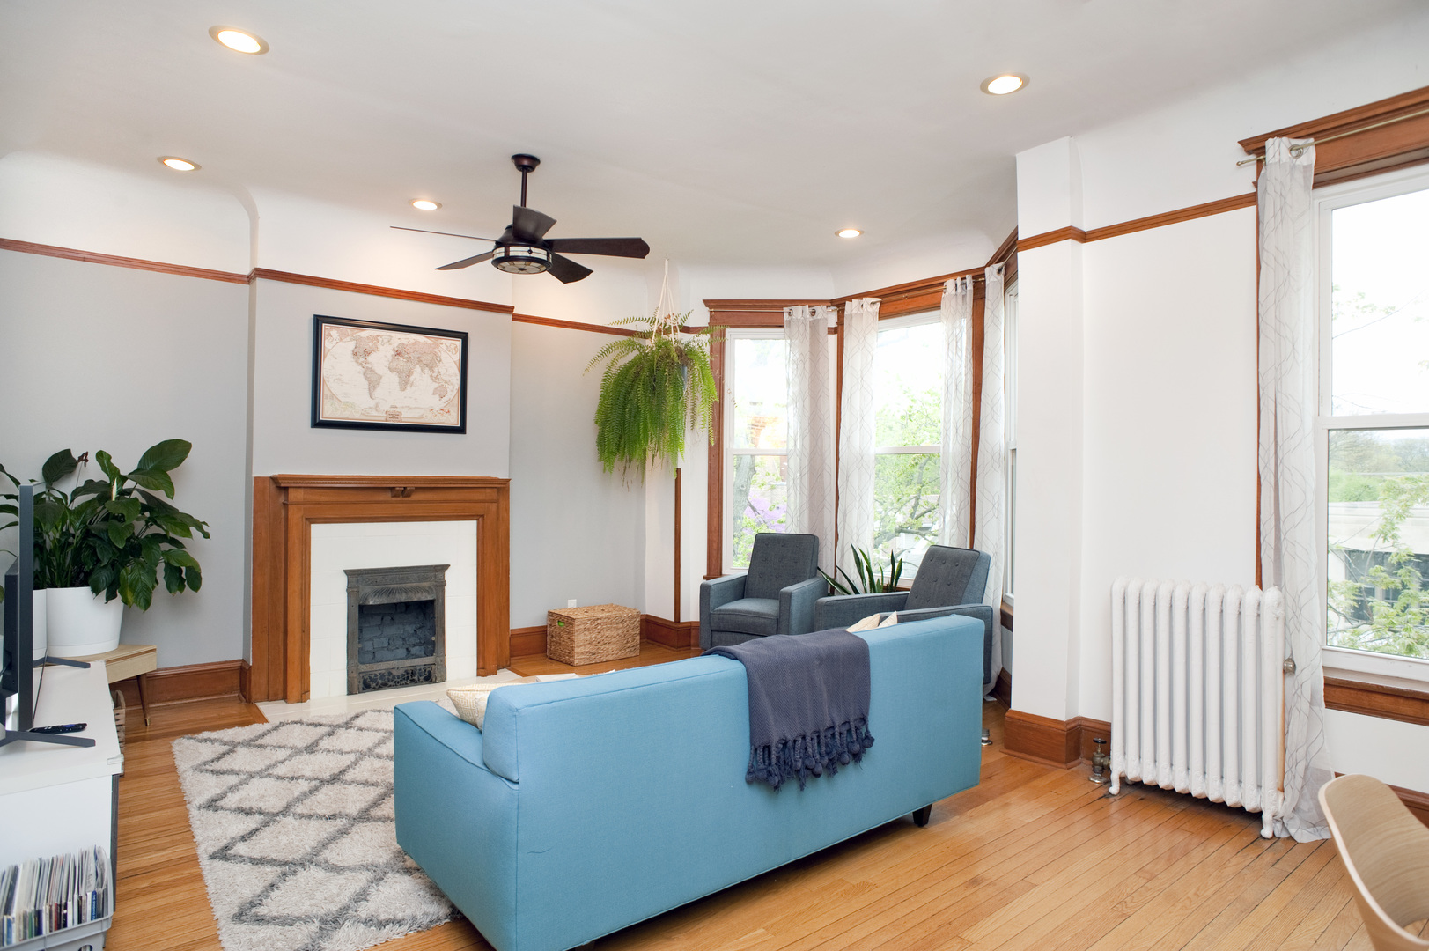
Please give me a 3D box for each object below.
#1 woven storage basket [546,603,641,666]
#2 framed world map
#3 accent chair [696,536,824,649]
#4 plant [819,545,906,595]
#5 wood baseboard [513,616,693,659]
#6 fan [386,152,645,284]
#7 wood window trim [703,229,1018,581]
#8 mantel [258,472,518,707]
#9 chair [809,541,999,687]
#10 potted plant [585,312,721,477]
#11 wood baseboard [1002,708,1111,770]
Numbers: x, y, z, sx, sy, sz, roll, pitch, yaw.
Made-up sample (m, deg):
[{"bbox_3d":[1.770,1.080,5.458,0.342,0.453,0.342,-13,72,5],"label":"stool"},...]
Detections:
[{"bbox_3d":[-0.932,1.230,6.137,0.590,0.345,0.370,1,-1,-42],"label":"woven storage basket"},{"bbox_3d":[-2.121,-0.645,5.266,0.990,0.700,0.030,1,0,-37],"label":"framed world map"},{"bbox_3d":[0.400,0.941,5.875,0.685,0.947,0.870,0,0,25],"label":"accent chair"},{"bbox_3d":[1.068,0.965,5.702,0.500,0.910,0.530,1,-1,-40],"label":"plant"},{"bbox_3d":[-0.876,1.290,6.209,1.420,0.227,0.530,1,0,-37],"label":"wood baseboard"},{"bbox_3d":[-1.000,-1.378,4.153,1.310,0.570,1.310,1,-1,-40],"label":"fan"},{"bbox_3d":[1.108,-0.260,5.615,0.920,2.320,2.830,1,-1,-40],"label":"wood window trim"},{"bbox_3d":[-2.087,0.688,5.193,1.610,1.390,0.220,1,0,-37],"label":"mantel"},{"bbox_3d":[1.190,0.943,4.910,0.870,0.947,0.685,1,0,-22],"label":"chair"},{"bbox_3d":[-0.463,-0.601,5.930,0.940,1.250,0.880,1,0,0],"label":"potted plant"},{"bbox_3d":[1.689,1.298,3.925,0.180,0.235,0.470,1,-1,-40],"label":"wood baseboard"}]

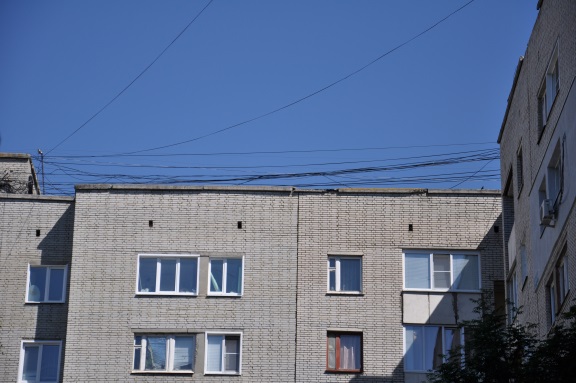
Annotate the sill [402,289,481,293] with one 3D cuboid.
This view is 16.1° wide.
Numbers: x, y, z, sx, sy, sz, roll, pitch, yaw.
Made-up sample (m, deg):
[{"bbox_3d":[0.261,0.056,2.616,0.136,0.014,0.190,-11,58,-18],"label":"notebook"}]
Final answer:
[{"bbox_3d":[5.177,3.340,68.139,2.634,0.070,0.180,1,-27,0],"label":"sill"}]

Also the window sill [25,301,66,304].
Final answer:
[{"bbox_3d":[-8.223,3.773,68.845,1.390,0.070,0.180,1,-27,0],"label":"window sill"}]

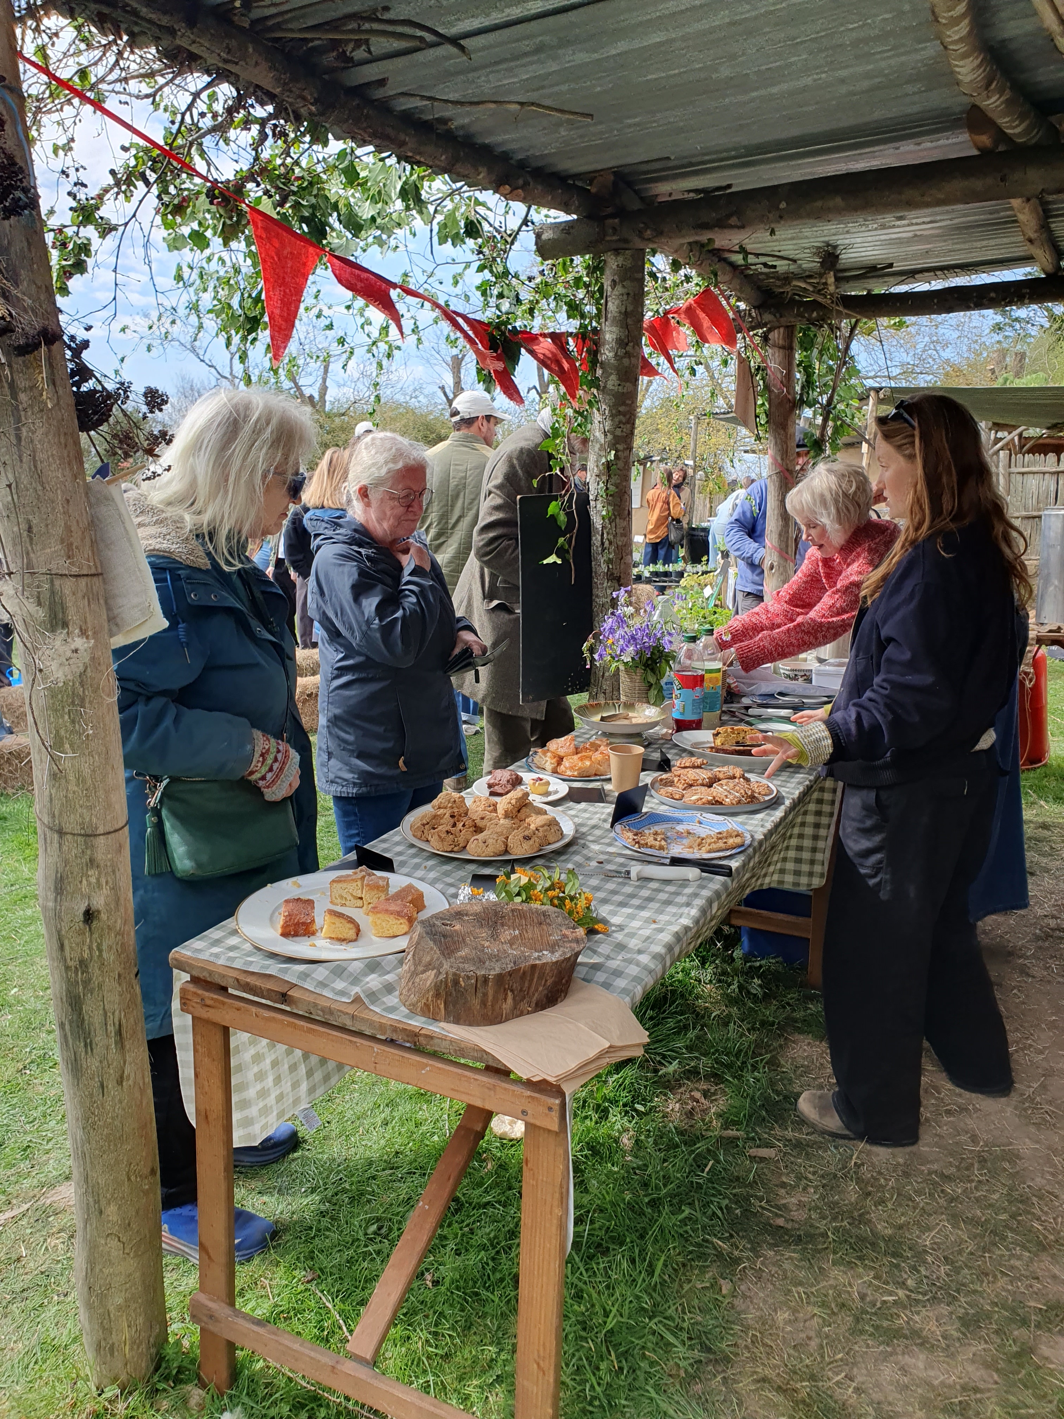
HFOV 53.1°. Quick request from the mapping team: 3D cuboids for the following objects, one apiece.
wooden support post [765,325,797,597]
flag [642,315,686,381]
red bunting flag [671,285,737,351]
[{"bbox_3d":[1.195,-0.740,5.150,0.140,2.120,0.140,-4,13,-5],"label":"wooden support post"},{"bbox_3d":[0.447,-1.223,3.600,0.090,0.220,0.170,7,15,25],"label":"flag"},{"bbox_3d":[0.619,-1.412,3.850,0.170,0.230,0.200,7,15,25],"label":"red bunting flag"}]

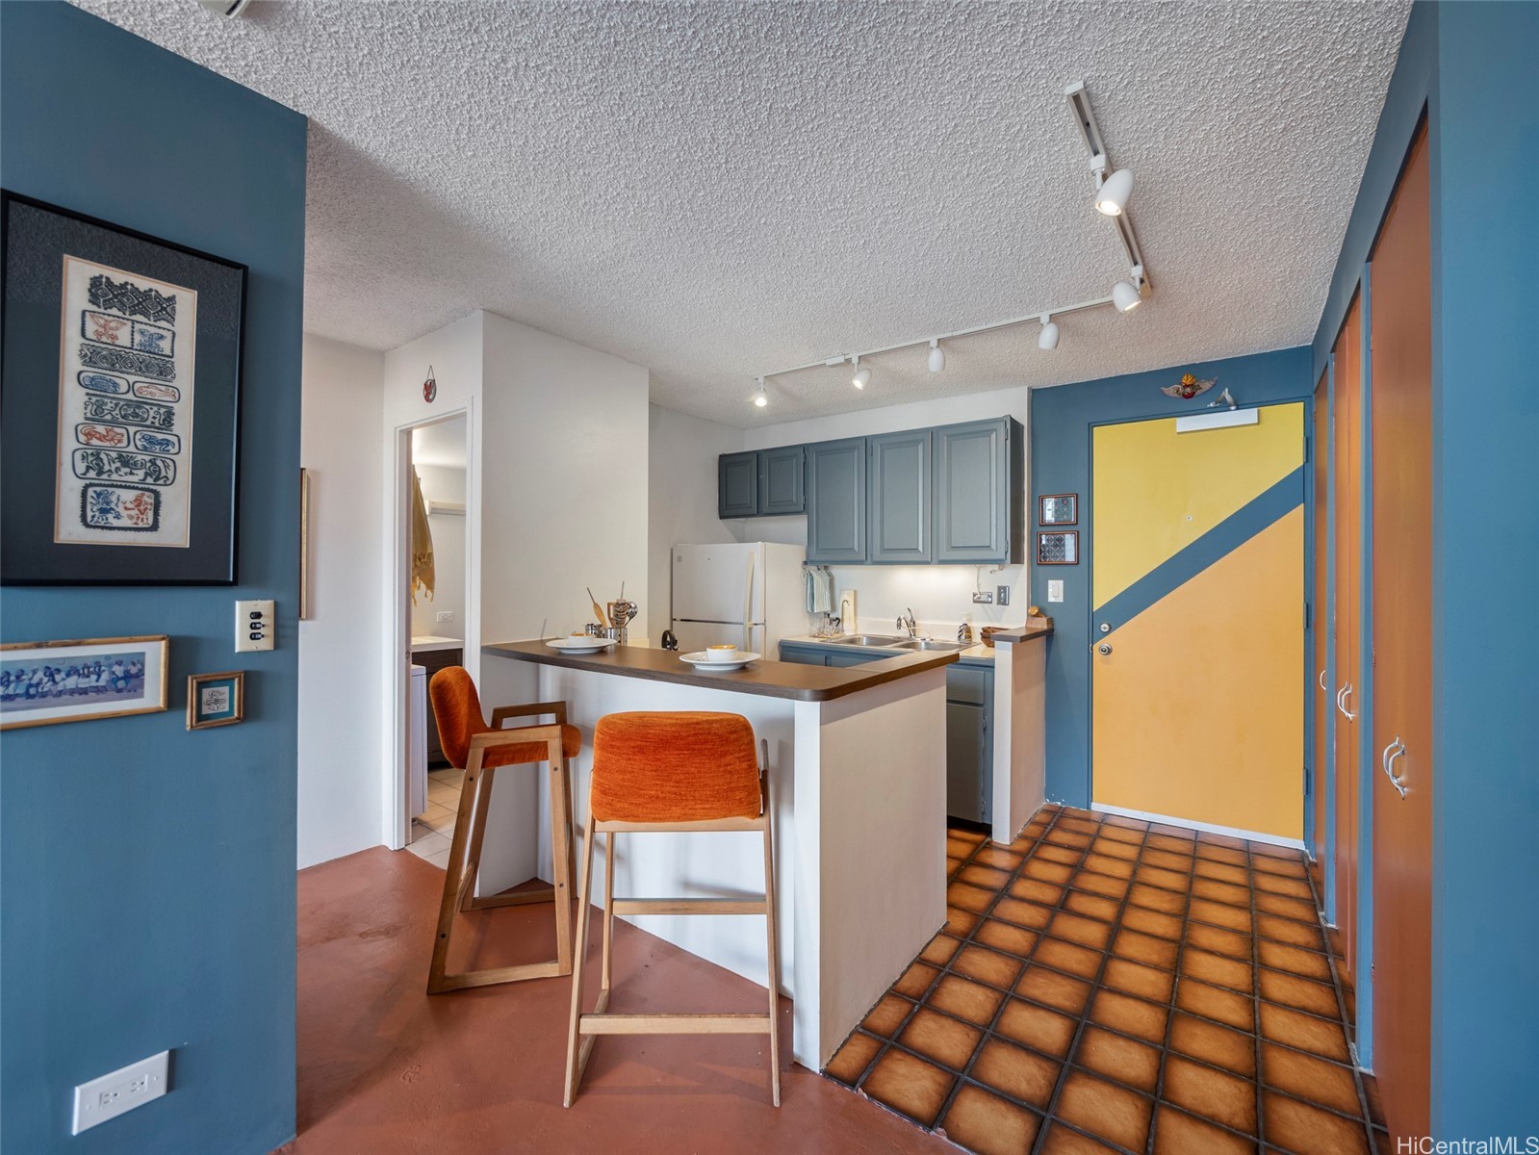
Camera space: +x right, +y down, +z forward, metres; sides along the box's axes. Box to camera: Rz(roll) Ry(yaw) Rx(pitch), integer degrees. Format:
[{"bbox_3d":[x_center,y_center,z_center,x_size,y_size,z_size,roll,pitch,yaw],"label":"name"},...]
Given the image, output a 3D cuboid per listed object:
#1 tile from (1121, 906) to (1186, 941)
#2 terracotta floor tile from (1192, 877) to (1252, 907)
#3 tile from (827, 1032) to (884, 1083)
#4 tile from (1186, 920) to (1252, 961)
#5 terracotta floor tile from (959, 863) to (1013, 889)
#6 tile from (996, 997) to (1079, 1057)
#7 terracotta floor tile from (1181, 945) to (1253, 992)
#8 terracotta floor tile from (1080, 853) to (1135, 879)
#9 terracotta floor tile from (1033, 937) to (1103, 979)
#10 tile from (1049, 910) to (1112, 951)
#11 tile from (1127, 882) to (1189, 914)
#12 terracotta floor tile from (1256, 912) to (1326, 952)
[{"bbox_3d":[1.449,1.309,2.357,0.188,0.012,0.187,-1,-1,37],"label":"tile"},{"bbox_3d":[1.899,1.320,2.617,0.186,0.010,0.186,0,0,37],"label":"terracotta floor tile"},{"bbox_3d":[0.238,1.291,1.667,0.091,0.010,0.190,0,0,37],"label":"tile"},{"bbox_3d":[1.613,1.305,2.235,0.188,0.012,0.187,-1,-1,37],"label":"tile"},{"bbox_3d":[0.960,1.321,2.761,0.186,0.010,0.186,0,0,37],"label":"terracotta floor tile"},{"bbox_3d":[0.764,1.291,1.787,0.189,0.010,0.190,0,0,37],"label":"tile"},{"bbox_3d":[1.519,1.337,2.113,0.197,0.012,0.197,0,0,37],"label":"terracotta floor tile"},{"bbox_3d":[1.558,1.321,2.858,0.186,0.010,0.186,0,0,37],"label":"terracotta floor tile"},{"bbox_3d":[1.035,1.320,2.157,0.196,0.012,0.196,0,0,36],"label":"terracotta floor tile"},{"bbox_3d":[1.161,1.320,2.324,0.196,0.012,0.196,0,0,36],"label":"tile"},{"bbox_3d":[1.584,1.320,2.538,0.196,0.012,0.196,0,0,36],"label":"tile"},{"bbox_3d":[1.923,1.320,2.300,0.196,0.012,0.196,0,0,36],"label":"terracotta floor tile"}]

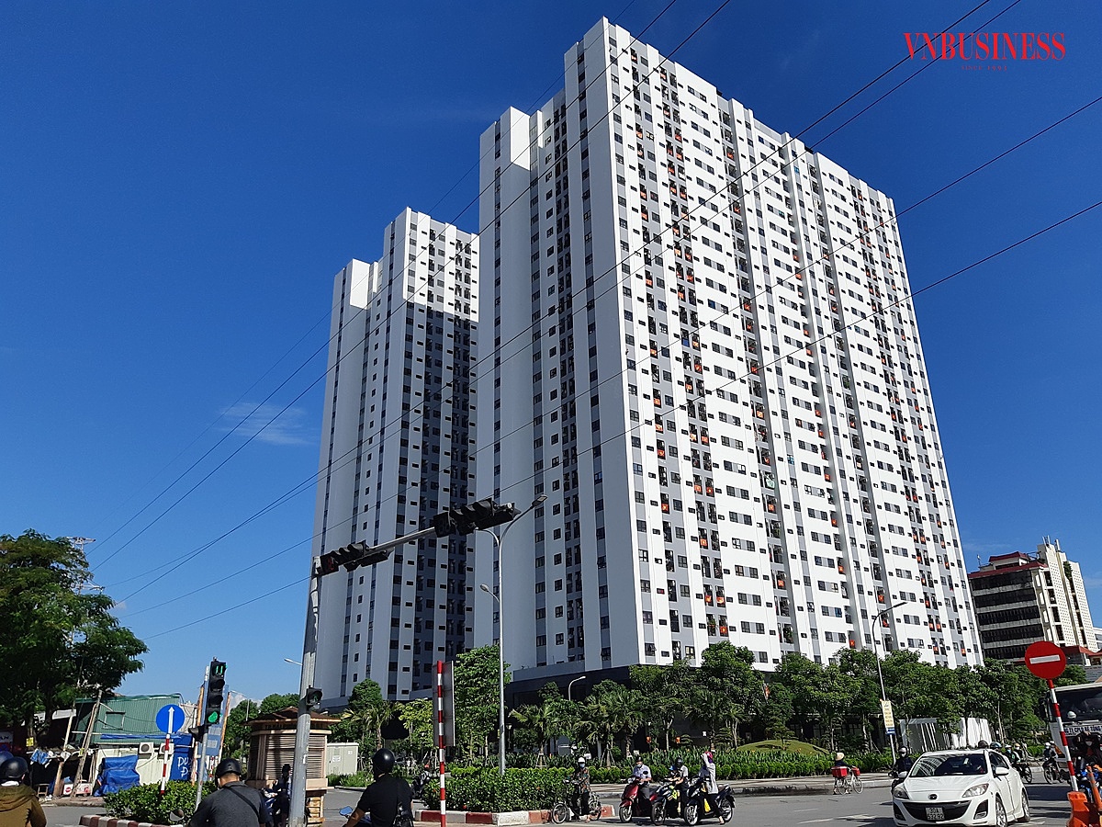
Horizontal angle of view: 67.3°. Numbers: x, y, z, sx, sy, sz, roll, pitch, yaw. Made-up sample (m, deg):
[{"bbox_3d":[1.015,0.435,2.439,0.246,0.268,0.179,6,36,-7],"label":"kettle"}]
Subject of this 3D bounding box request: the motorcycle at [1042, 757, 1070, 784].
[{"bbox_3d":[19.222,13.595,31.500,1.850,1.050,0.700,17,-28,-38],"label":"motorcycle"}]

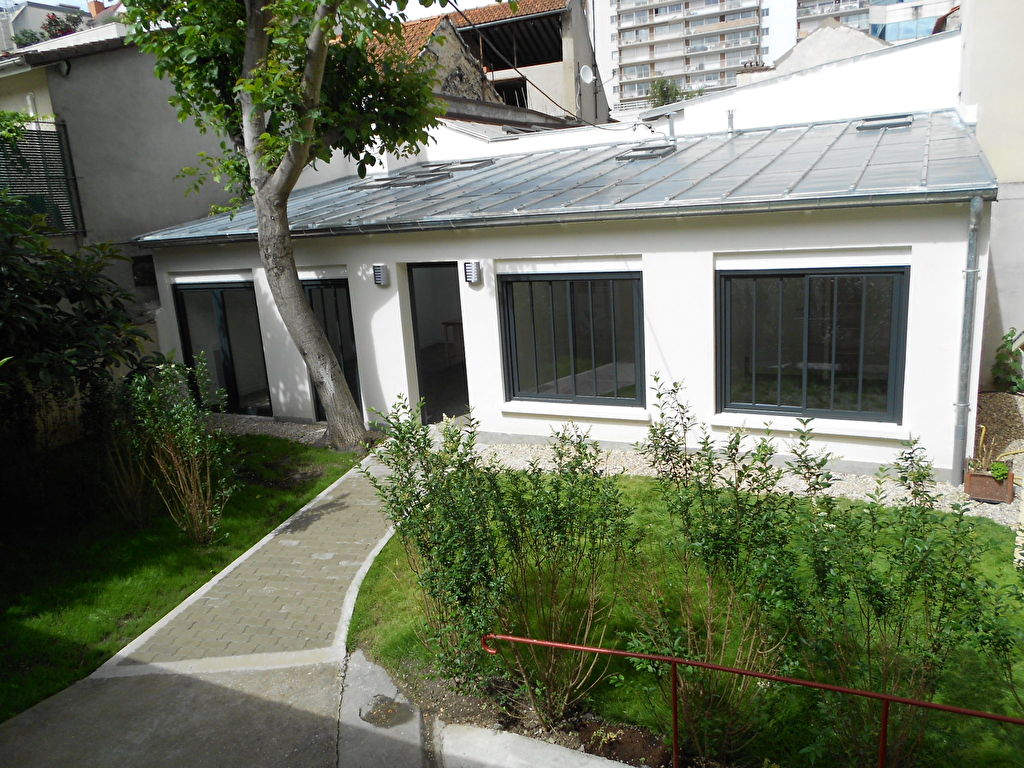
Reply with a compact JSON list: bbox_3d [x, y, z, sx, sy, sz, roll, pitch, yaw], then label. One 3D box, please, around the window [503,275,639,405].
[{"bbox_3d":[0.694,-0.519,9.096,1.811,1.567,0.100,3,14,27],"label":"window"}]

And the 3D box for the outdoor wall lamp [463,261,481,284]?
[{"bbox_3d":[-0.480,-1.351,9.341,0.150,0.240,0.110,3,14,27],"label":"outdoor wall lamp"}]

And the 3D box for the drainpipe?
[{"bbox_3d":[4.201,-0.370,7.101,0.110,2.690,0.160,3,14,27],"label":"drainpipe"}]

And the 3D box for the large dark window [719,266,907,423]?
[{"bbox_3d":[3.029,-0.405,7.902,1.819,1.571,0.100,3,14,27],"label":"large dark window"}]

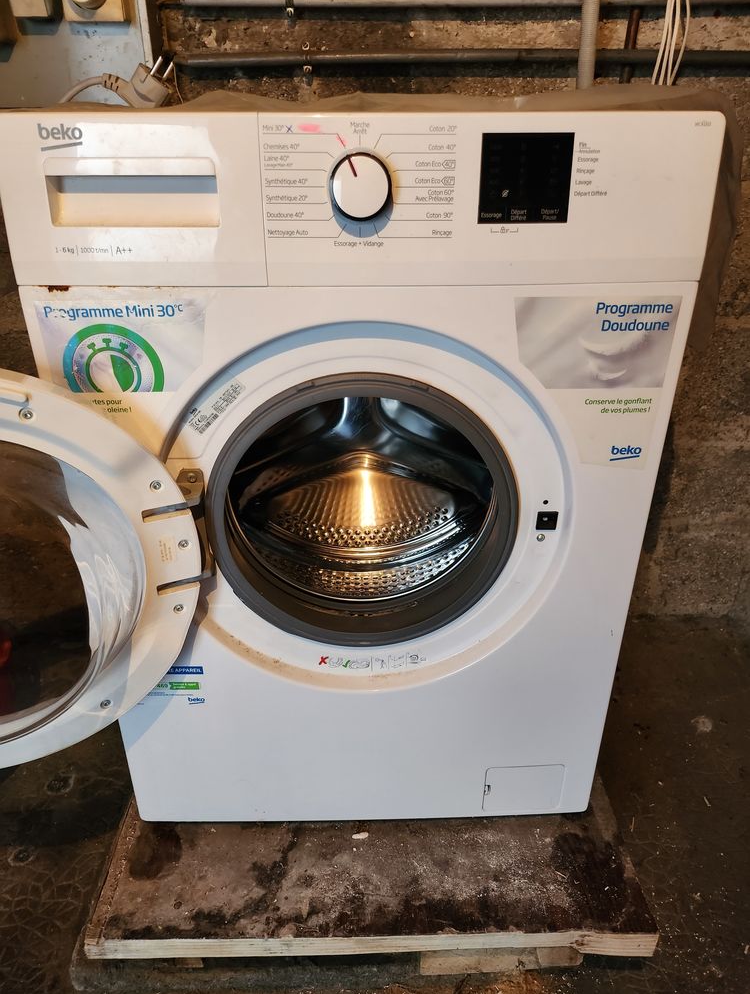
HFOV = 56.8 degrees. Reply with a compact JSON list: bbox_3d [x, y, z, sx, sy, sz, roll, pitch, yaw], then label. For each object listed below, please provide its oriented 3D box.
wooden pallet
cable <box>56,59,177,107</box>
[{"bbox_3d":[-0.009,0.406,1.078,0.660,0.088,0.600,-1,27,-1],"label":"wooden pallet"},{"bbox_3d":[-0.241,-0.399,0.677,0.115,0.052,0.055,-1,27,-1],"label":"cable"}]

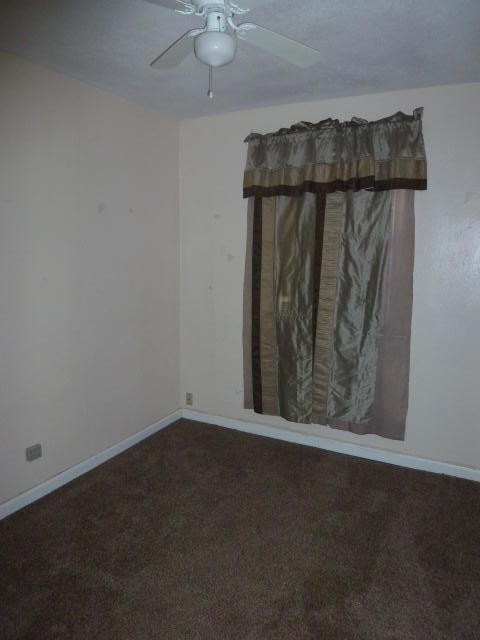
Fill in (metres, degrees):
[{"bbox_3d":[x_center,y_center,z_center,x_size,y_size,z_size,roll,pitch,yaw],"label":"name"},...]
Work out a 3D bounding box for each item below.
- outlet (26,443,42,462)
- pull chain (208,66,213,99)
[{"bbox_3d":[-1.182,0.762,2.544,0.025,0.074,0.085,5,10,27],"label":"outlet"},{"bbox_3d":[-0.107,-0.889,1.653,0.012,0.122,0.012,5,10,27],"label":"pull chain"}]

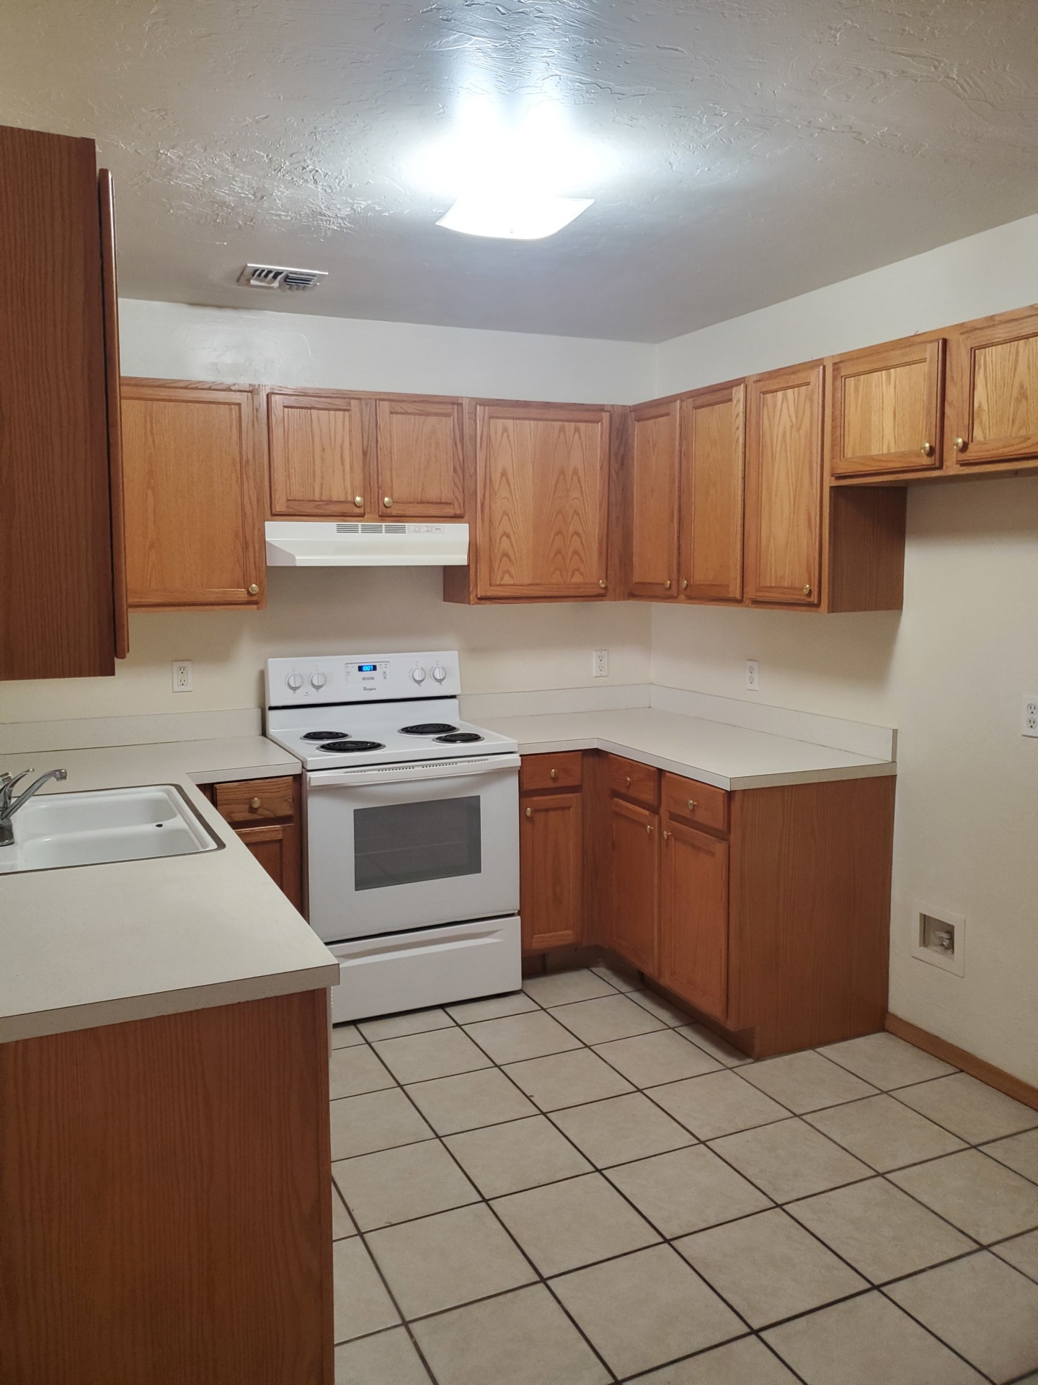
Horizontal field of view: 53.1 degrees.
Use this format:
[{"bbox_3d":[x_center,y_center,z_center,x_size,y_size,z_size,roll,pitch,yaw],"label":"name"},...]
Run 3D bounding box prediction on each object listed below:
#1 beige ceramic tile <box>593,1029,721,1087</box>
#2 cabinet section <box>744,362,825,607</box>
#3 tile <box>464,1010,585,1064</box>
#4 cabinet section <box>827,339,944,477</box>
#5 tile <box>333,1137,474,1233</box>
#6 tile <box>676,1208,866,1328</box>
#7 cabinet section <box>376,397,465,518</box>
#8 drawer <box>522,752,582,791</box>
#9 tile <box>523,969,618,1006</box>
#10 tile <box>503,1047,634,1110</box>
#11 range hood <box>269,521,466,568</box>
[{"bbox_3d":[0.435,1.145,3.261,0.305,0.010,0.305,-3,7,-25],"label":"beige ceramic tile"},{"bbox_3d":[0.971,-0.643,3.328,0.300,0.709,0.342,-3,7,-24],"label":"cabinet section"},{"bbox_3d":[0.016,1.129,3.398,0.304,0.012,0.304,-3,7,-25],"label":"tile"},{"bbox_3d":[1.145,-0.776,2.931,0.300,0.333,0.420,-3,7,-24],"label":"cabinet section"},{"bbox_3d":[-0.288,1.226,2.583,0.305,0.010,0.305,-3,7,-25],"label":"tile"},{"bbox_3d":[0.546,1.260,2.280,0.304,0.010,0.304,-3,8,-25],"label":"tile"},{"bbox_3d":[-0.415,-0.857,3.899,0.327,0.408,0.300,-3,7,-24],"label":"cabinet section"},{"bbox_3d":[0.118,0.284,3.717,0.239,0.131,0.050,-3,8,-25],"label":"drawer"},{"bbox_3d":[0.171,1.085,3.807,0.304,0.012,0.304,-3,7,-25],"label":"tile"},{"bbox_3d":[0.151,1.158,3.127,0.304,0.010,0.304,-3,8,-25],"label":"tile"},{"bbox_3d":[-0.563,-0.539,3.822,0.760,0.155,0.452,-3,7,-25],"label":"range hood"}]

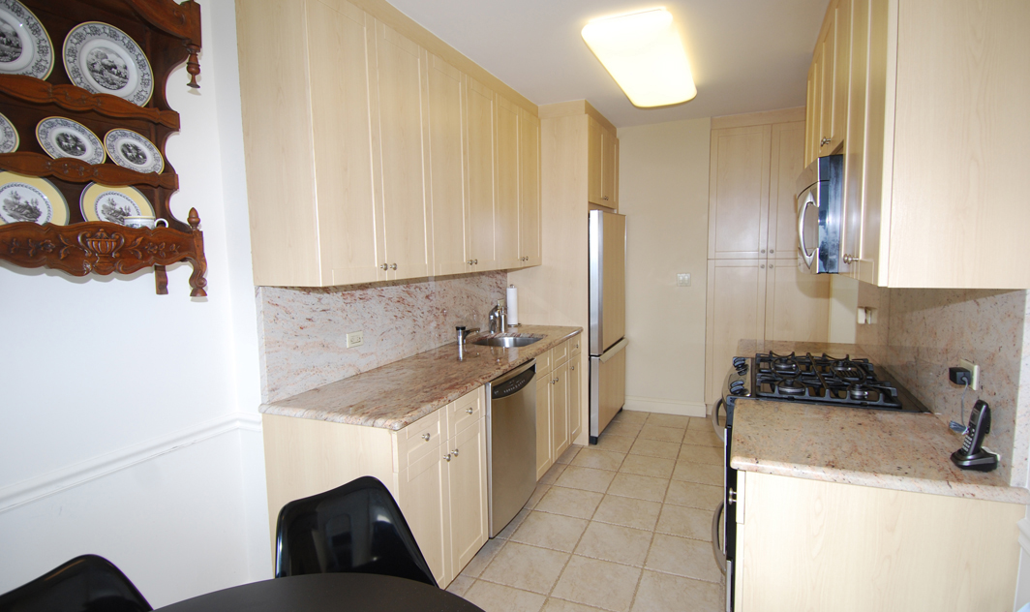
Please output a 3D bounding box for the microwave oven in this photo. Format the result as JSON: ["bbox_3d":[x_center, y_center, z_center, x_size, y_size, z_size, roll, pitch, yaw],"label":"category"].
[{"bbox_3d":[1.317,-0.340,2.023,0.390,0.395,0.760,1,5,23],"label":"microwave oven"}]

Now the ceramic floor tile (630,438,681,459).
[{"bbox_3d":[1.050,1.071,3.851,0.334,0.010,0.330,1,6,24],"label":"ceramic floor tile"}]

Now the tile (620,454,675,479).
[{"bbox_3d":[0.917,1.105,3.544,0.332,0.010,0.336,1,5,23],"label":"tile"}]

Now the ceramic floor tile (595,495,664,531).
[{"bbox_3d":[0.641,1.164,2.912,0.334,0.015,0.334,1,6,24],"label":"ceramic floor tile"}]

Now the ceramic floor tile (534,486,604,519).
[{"bbox_3d":[0.328,1.167,3.063,0.334,0.010,0.330,1,6,24],"label":"ceramic floor tile"}]

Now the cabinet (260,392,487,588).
[{"bbox_3d":[-0.533,0.814,2.145,0.626,0.870,0.632,1,5,23],"label":"cabinet"}]

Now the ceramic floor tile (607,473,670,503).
[{"bbox_3d":[0.780,1.135,3.227,0.332,0.010,0.336,1,5,23],"label":"ceramic floor tile"}]

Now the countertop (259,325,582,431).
[{"bbox_3d":[-0.245,0.288,2.942,0.644,0.036,2.301,1,6,24],"label":"countertop"}]

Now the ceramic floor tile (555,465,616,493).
[{"bbox_3d":[0.465,1.126,3.355,0.334,0.015,0.334,1,6,24],"label":"ceramic floor tile"}]

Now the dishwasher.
[{"bbox_3d":[-0.256,0.736,2.883,0.598,0.818,0.615,1,6,24],"label":"dishwasher"}]

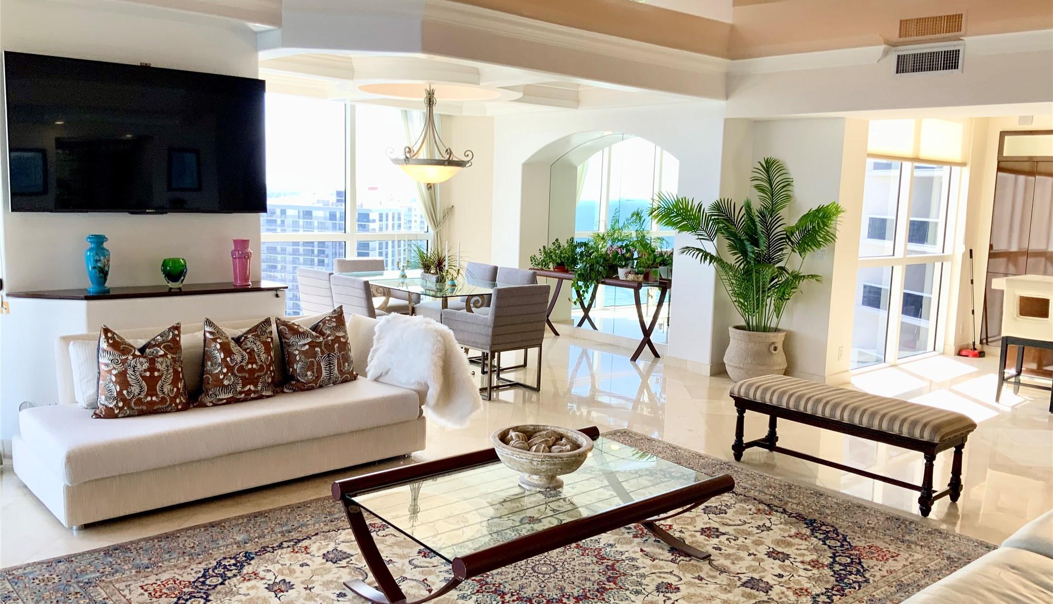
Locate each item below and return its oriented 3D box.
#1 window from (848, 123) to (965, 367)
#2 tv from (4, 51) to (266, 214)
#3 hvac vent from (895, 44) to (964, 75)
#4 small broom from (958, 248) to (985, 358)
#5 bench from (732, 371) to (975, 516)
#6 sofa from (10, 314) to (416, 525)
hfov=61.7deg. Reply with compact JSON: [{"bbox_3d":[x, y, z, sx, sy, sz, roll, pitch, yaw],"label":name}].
[{"bbox_3d":[3.835,-0.603,8.778,2.025,2.433,0.110,-4,9,-40],"label":"window"},{"bbox_3d":[-2.172,-0.926,5.061,1.438,0.823,0.061,-5,10,-43],"label":"tv"},{"bbox_3d":[2.879,-1.740,6.338,0.031,0.207,0.510,-4,9,-40],"label":"hvac vent"},{"bbox_3d":[4.695,0.015,9.324,0.298,1.130,0.267,5,8,27],"label":"small broom"},{"bbox_3d":[1.759,0.745,4.902,0.449,0.500,1.193,-5,10,-43],"label":"bench"},{"bbox_3d":[-1.550,0.529,4.821,2.060,0.734,0.928,-5,10,-43],"label":"sofa"}]

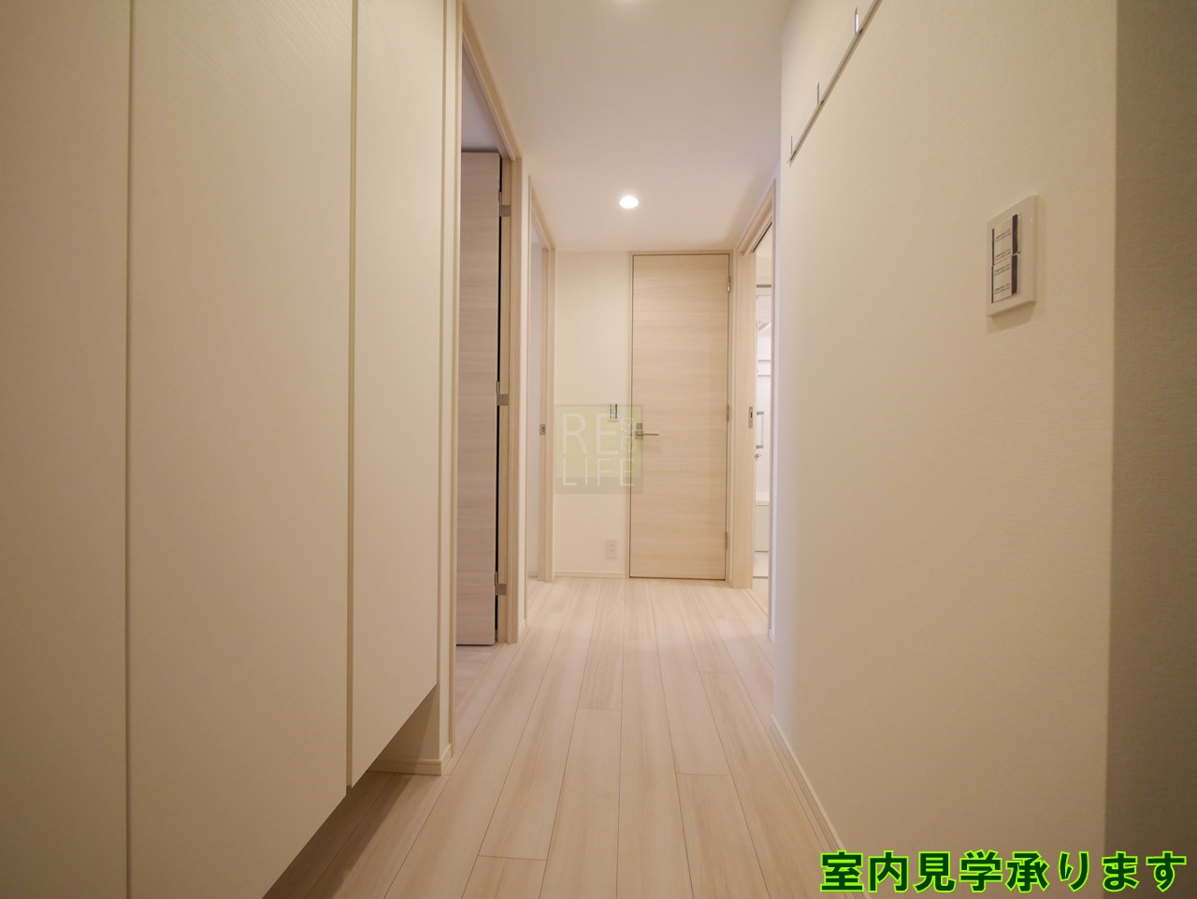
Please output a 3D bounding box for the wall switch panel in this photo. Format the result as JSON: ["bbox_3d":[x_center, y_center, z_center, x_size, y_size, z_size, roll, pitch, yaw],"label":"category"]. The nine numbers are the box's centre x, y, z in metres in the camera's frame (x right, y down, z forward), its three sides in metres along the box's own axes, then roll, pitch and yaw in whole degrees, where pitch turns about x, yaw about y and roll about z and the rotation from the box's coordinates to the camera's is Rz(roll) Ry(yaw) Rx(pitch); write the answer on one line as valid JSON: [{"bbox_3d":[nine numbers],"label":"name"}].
[{"bbox_3d":[0.498,-0.228,0.581,0.012,0.121,0.070,1,0,4],"label":"wall switch panel"}]

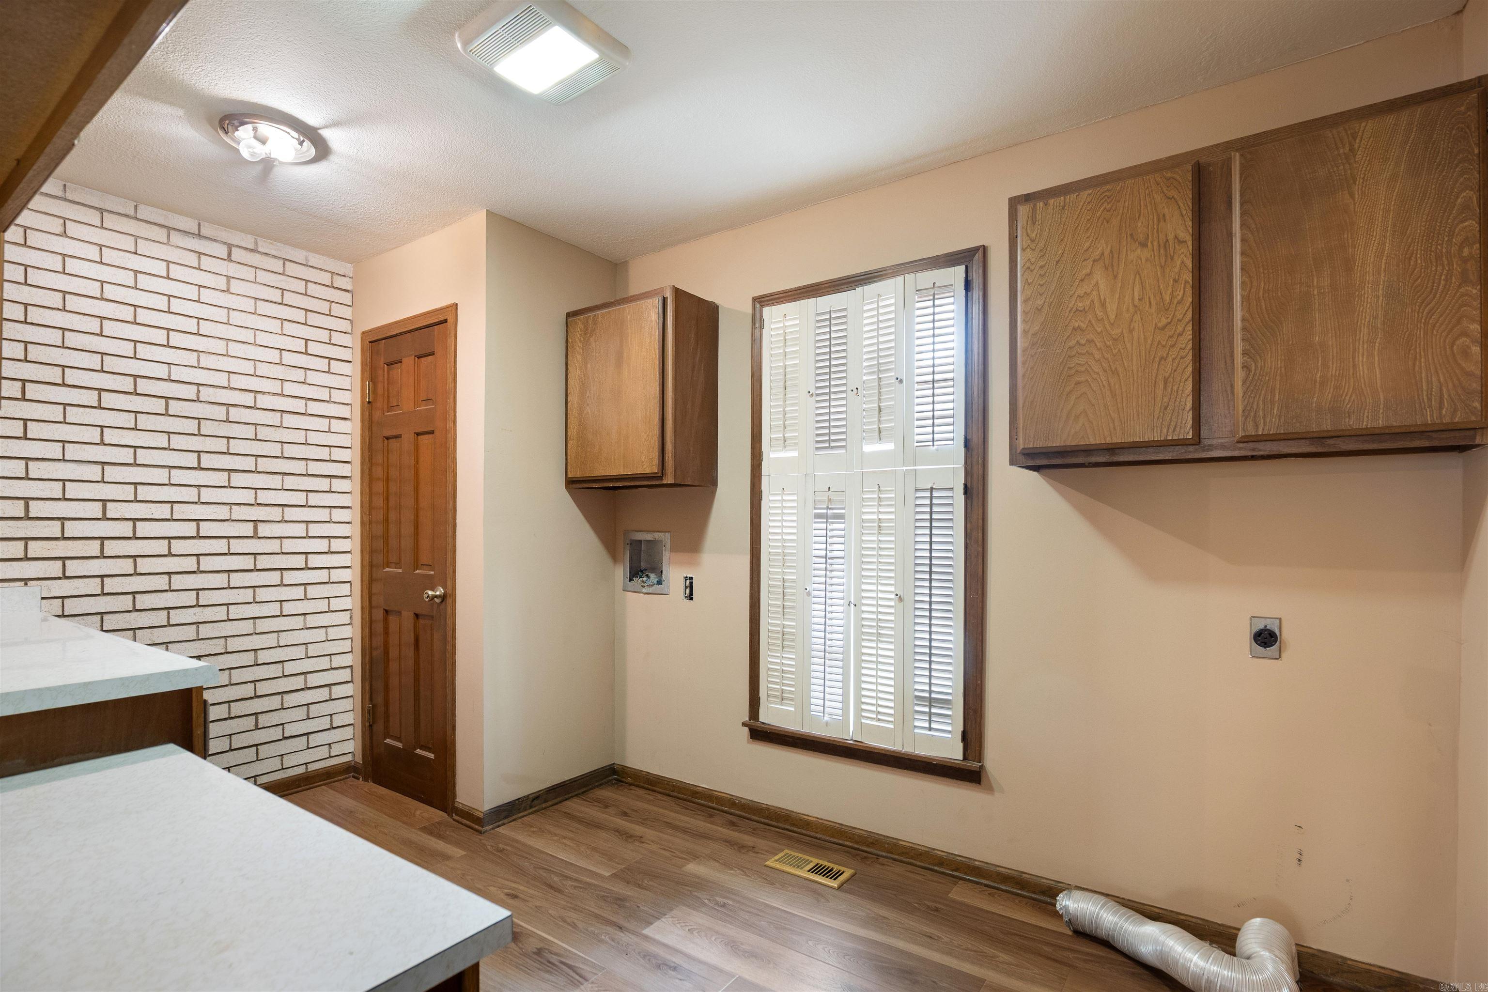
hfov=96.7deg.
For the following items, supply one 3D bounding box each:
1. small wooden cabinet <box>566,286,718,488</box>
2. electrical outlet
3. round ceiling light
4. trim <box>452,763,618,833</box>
[{"bbox_3d":[-0.454,-0.430,2.894,0.612,0.785,0.319,-1,-2,34],"label":"small wooden cabinet"},{"bbox_3d":[1.424,0.389,1.804,0.070,0.118,0.015,-1,-2,34],"label":"electrical outlet"},{"bbox_3d":[-1.509,-1.113,2.096,0.271,0.091,0.271,-1,-2,34],"label":"round ceiling light"},{"bbox_3d":[-0.884,1.279,2.888,0.219,0.089,0.729,-1,-2,34],"label":"trim"}]

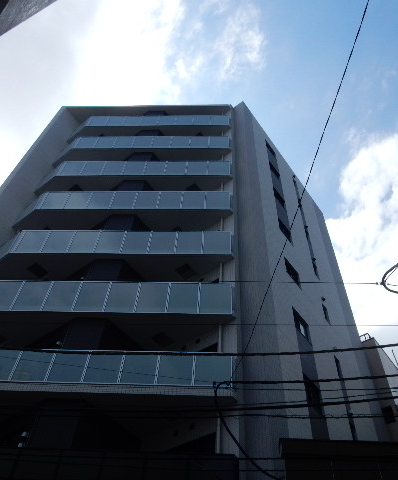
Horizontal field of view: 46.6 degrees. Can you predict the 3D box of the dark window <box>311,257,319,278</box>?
[{"bbox_3d":[5.640,1.537,22.403,0.141,0.876,0.463,-31,-61,23],"label":"dark window"}]

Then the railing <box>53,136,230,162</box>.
[{"bbox_3d":[-2.951,-4.718,24.264,9.345,1.412,0.957,0,-53,3],"label":"railing"}]

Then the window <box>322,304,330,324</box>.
[{"bbox_3d":[5.514,3.284,20.098,0.141,0.906,0.473,-31,-61,23],"label":"window"}]

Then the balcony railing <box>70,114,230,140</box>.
[{"bbox_3d":[-2.811,-6.433,26.560,9.345,1.412,0.957,0,-53,3],"label":"balcony railing"}]

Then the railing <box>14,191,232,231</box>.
[{"bbox_3d":[-3.232,-1.289,19.672,9.345,1.412,0.957,0,-53,3],"label":"railing"}]

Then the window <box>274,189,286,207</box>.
[{"bbox_3d":[4.090,-2.049,23.526,0.141,0.886,1.128,-31,-61,23],"label":"window"}]

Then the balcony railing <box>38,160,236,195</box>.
[{"bbox_3d":[-3.091,-3.003,21.968,9.345,1.412,0.957,0,-53,3],"label":"balcony railing"}]

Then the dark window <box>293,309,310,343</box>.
[{"bbox_3d":[3.680,3.125,16.625,0.141,0.957,1.168,-31,-61,23],"label":"dark window"}]

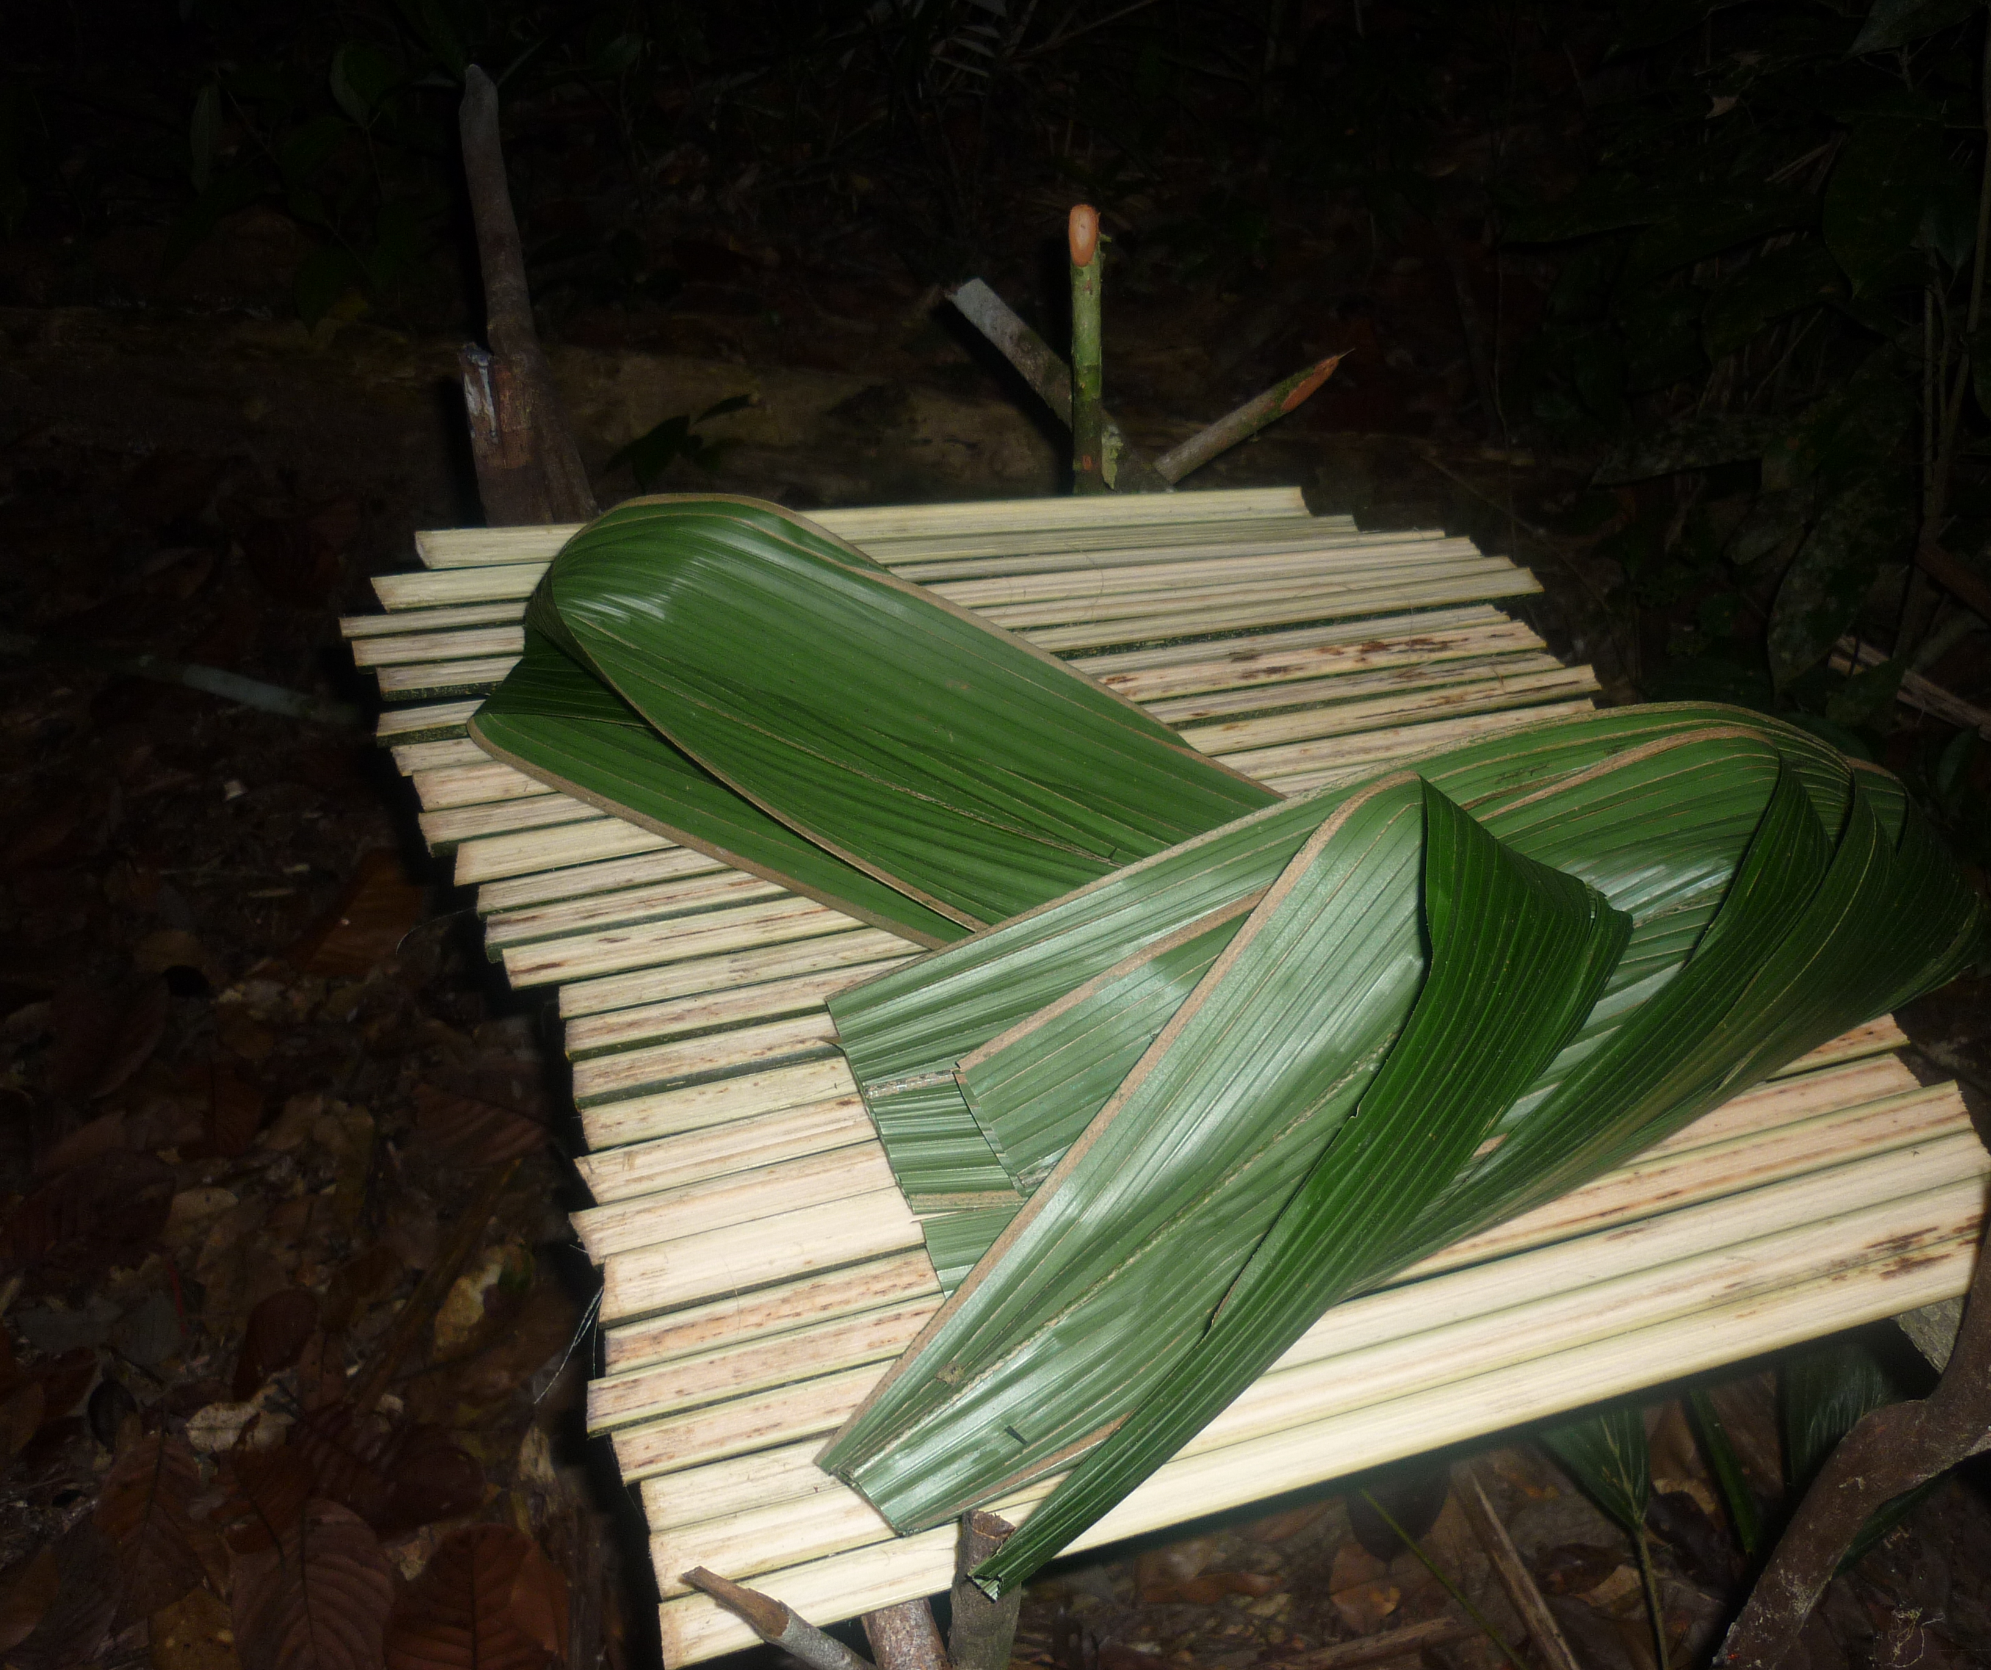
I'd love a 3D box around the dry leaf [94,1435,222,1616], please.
[{"bbox_3d":[-0.655,0.541,1.660,0.088,0.025,0.180,-4,36,-10],"label":"dry leaf"}]

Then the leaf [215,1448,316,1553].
[{"bbox_3d":[-0.581,0.528,1.689,0.069,0.020,0.113,-21,42,-30],"label":"leaf"}]

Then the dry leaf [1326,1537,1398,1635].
[{"bbox_3d":[0.259,0.528,1.501,0.055,0.015,0.071,-12,42,-16],"label":"dry leaf"}]

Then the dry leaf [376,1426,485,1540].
[{"bbox_3d":[-0.454,0.519,1.709,0.085,0.025,0.093,-13,39,-21],"label":"dry leaf"}]

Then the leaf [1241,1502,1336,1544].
[{"bbox_3d":[0.237,0.557,1.719,0.088,0.020,0.034,-13,39,-22],"label":"leaf"}]

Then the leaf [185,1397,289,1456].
[{"bbox_3d":[-0.621,0.486,1.744,0.086,0.020,0.052,-1,36,-7],"label":"leaf"}]

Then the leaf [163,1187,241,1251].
[{"bbox_3d":[-0.647,0.311,1.722,0.067,0.015,0.071,-28,48,-31],"label":"leaf"}]

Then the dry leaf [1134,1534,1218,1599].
[{"bbox_3d":[0.130,0.521,1.502,0.065,0.018,0.045,-5,40,-8],"label":"dry leaf"}]

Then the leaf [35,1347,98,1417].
[{"bbox_3d":[-0.775,0.458,1.770,0.051,0.020,0.073,10,36,9],"label":"leaf"}]

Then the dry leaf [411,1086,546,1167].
[{"bbox_3d":[-0.454,0.255,1.794,0.130,0.020,0.071,14,42,14],"label":"dry leaf"}]

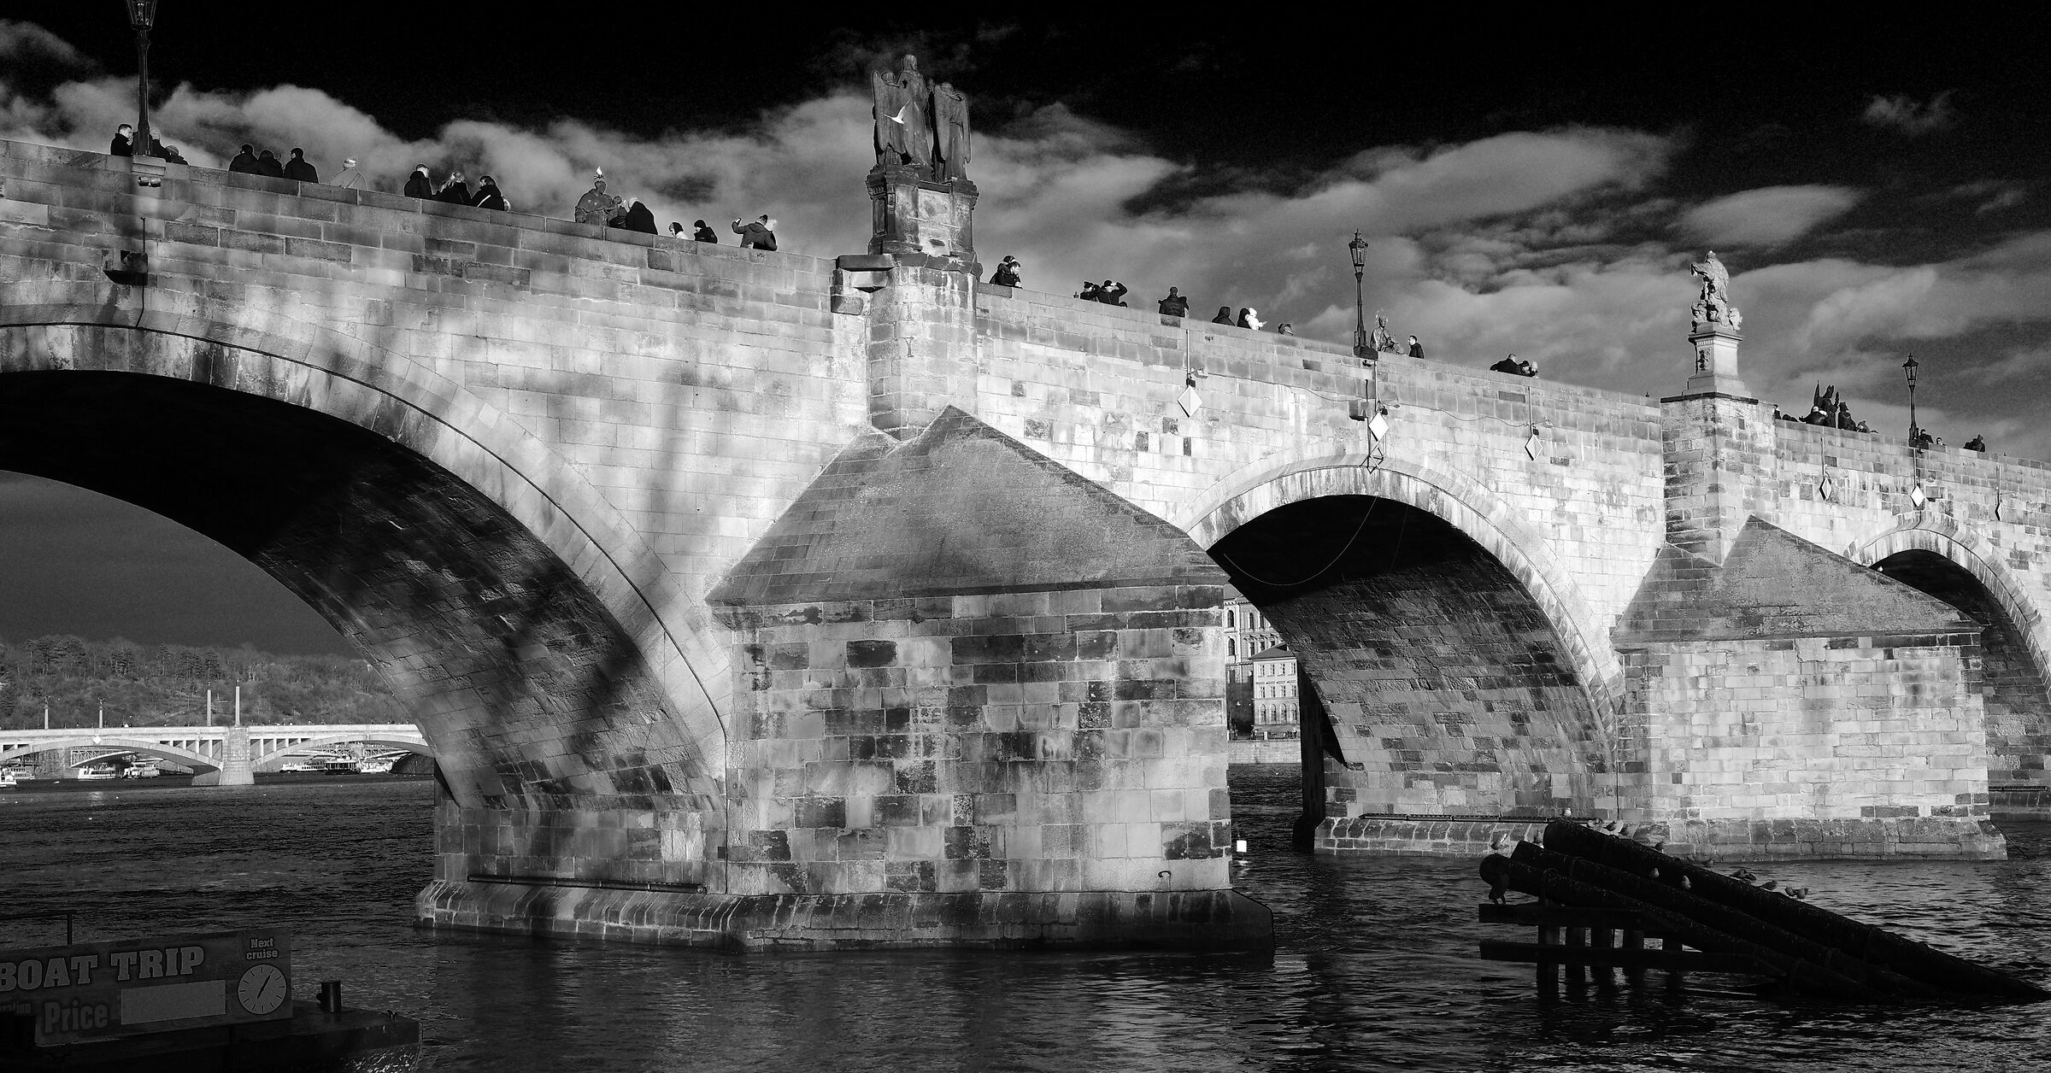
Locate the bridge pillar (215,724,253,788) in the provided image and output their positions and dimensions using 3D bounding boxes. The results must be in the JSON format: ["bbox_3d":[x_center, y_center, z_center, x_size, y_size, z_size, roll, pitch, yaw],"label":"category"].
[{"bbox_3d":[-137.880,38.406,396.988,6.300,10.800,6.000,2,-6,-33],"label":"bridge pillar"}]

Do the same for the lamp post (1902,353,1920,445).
[{"bbox_3d":[29.669,-4.614,76.271,0.500,3.050,0.500,-6,-7,45],"label":"lamp post"}]

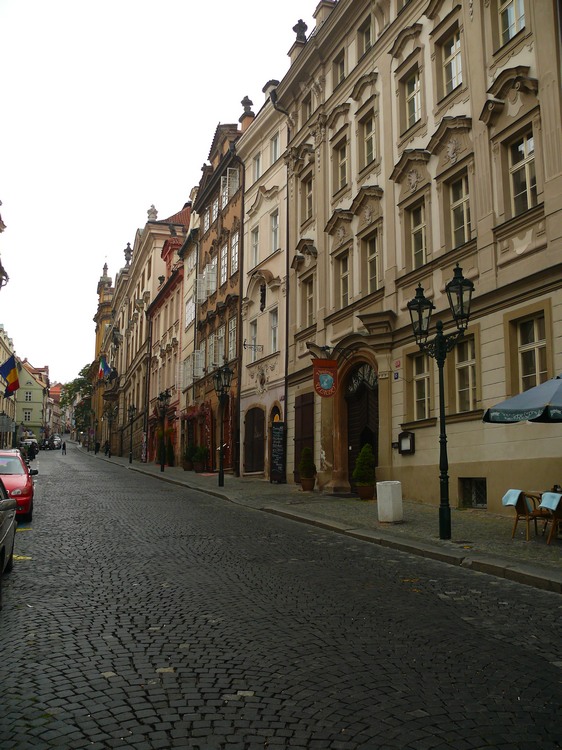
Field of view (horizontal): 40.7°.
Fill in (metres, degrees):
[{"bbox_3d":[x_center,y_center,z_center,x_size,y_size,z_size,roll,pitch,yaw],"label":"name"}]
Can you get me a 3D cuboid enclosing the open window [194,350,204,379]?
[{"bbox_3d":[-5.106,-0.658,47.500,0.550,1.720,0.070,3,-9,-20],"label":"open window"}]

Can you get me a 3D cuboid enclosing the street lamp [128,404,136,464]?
[{"bbox_3d":[-12.199,4.912,62.184,0.500,4.700,1.700,3,-10,-17],"label":"street lamp"}]

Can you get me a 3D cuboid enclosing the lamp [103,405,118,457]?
[{"bbox_3d":[-18.011,5.989,80.422,1.500,5.500,0.800,3,-9,-20],"label":"lamp"}]

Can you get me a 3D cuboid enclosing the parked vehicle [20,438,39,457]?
[{"bbox_3d":[-25.545,7.394,77.000,1.750,1.550,4.200,3,-10,-17],"label":"parked vehicle"}]

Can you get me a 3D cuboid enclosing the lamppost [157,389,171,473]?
[{"bbox_3d":[-6.817,3.286,44.184,0.500,4.700,1.700,3,-10,-17],"label":"lamppost"}]

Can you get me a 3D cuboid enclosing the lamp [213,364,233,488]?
[{"bbox_3d":[-2.354,2.046,30.779,0.550,4.950,1.850,3,-9,-20],"label":"lamp"}]

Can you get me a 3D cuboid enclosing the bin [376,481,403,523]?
[{"bbox_3d":[2.292,2.669,15.966,0.500,0.810,0.520,3,-10,-17],"label":"bin"}]

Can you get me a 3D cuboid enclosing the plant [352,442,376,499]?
[{"bbox_3d":[2.480,2.860,22.536,0.660,1.660,0.660,0,-9,0],"label":"plant"}]

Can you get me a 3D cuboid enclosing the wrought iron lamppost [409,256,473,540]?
[{"bbox_3d":[2.844,0.495,13.435,0.500,4.720,1.720,3,-10,-17],"label":"wrought iron lamppost"}]

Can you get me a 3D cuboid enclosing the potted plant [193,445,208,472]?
[{"bbox_3d":[-4.703,4.902,44.400,0.920,1.650,0.920,3,-9,-20],"label":"potted plant"}]

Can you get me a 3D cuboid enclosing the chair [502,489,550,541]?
[{"bbox_3d":[4.267,2.425,13.150,0.600,0.850,0.560,6,-11,-29],"label":"chair"}]

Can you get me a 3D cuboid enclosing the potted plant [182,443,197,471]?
[{"bbox_3d":[-5.625,5.028,46.600,0.880,1.700,0.880,3,-9,-20],"label":"potted plant"}]

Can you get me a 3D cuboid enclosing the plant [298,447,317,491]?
[{"bbox_3d":[0.982,3.473,28.100,0.650,1.600,0.650,0,-9,0],"label":"plant"}]

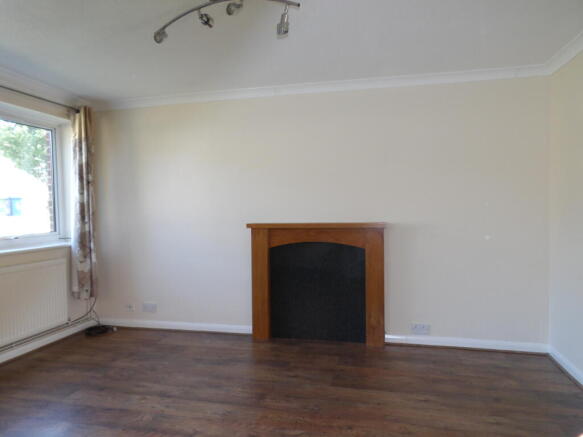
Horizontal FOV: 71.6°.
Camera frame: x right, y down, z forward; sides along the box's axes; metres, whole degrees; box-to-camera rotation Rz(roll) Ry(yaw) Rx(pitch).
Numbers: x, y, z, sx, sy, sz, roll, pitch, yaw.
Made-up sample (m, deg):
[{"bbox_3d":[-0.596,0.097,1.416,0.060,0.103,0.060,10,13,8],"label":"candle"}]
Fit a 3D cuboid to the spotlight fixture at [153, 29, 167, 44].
[{"bbox_3d":[-0.734,-1.016,2.268,0.058,0.065,0.078,0,19,34],"label":"spotlight fixture"}]

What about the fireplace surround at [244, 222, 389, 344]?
[{"bbox_3d":[0.224,0.577,3.600,1.219,1.060,0.207,0,1,14],"label":"fireplace surround"}]

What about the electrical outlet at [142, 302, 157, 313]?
[{"bbox_3d":[-1.443,0.914,4.109,0.150,0.088,0.014,0,1,14],"label":"electrical outlet"}]

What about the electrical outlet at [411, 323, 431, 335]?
[{"bbox_3d":[1.118,0.959,3.495,0.150,0.088,0.014,0,1,14],"label":"electrical outlet"}]

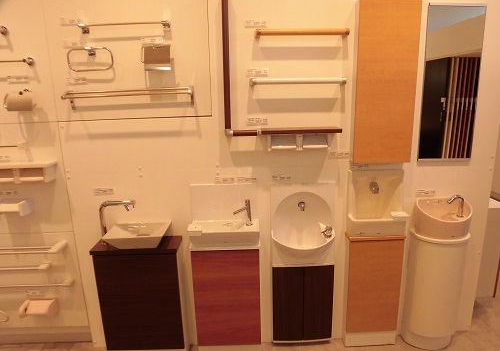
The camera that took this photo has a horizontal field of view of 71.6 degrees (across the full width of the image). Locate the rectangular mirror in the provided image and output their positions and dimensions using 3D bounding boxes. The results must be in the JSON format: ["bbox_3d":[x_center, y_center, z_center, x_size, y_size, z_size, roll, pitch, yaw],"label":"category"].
[{"bbox_3d":[1.063,-0.471,1.837,0.296,0.799,0.020,-1,13,0],"label":"rectangular mirror"}]

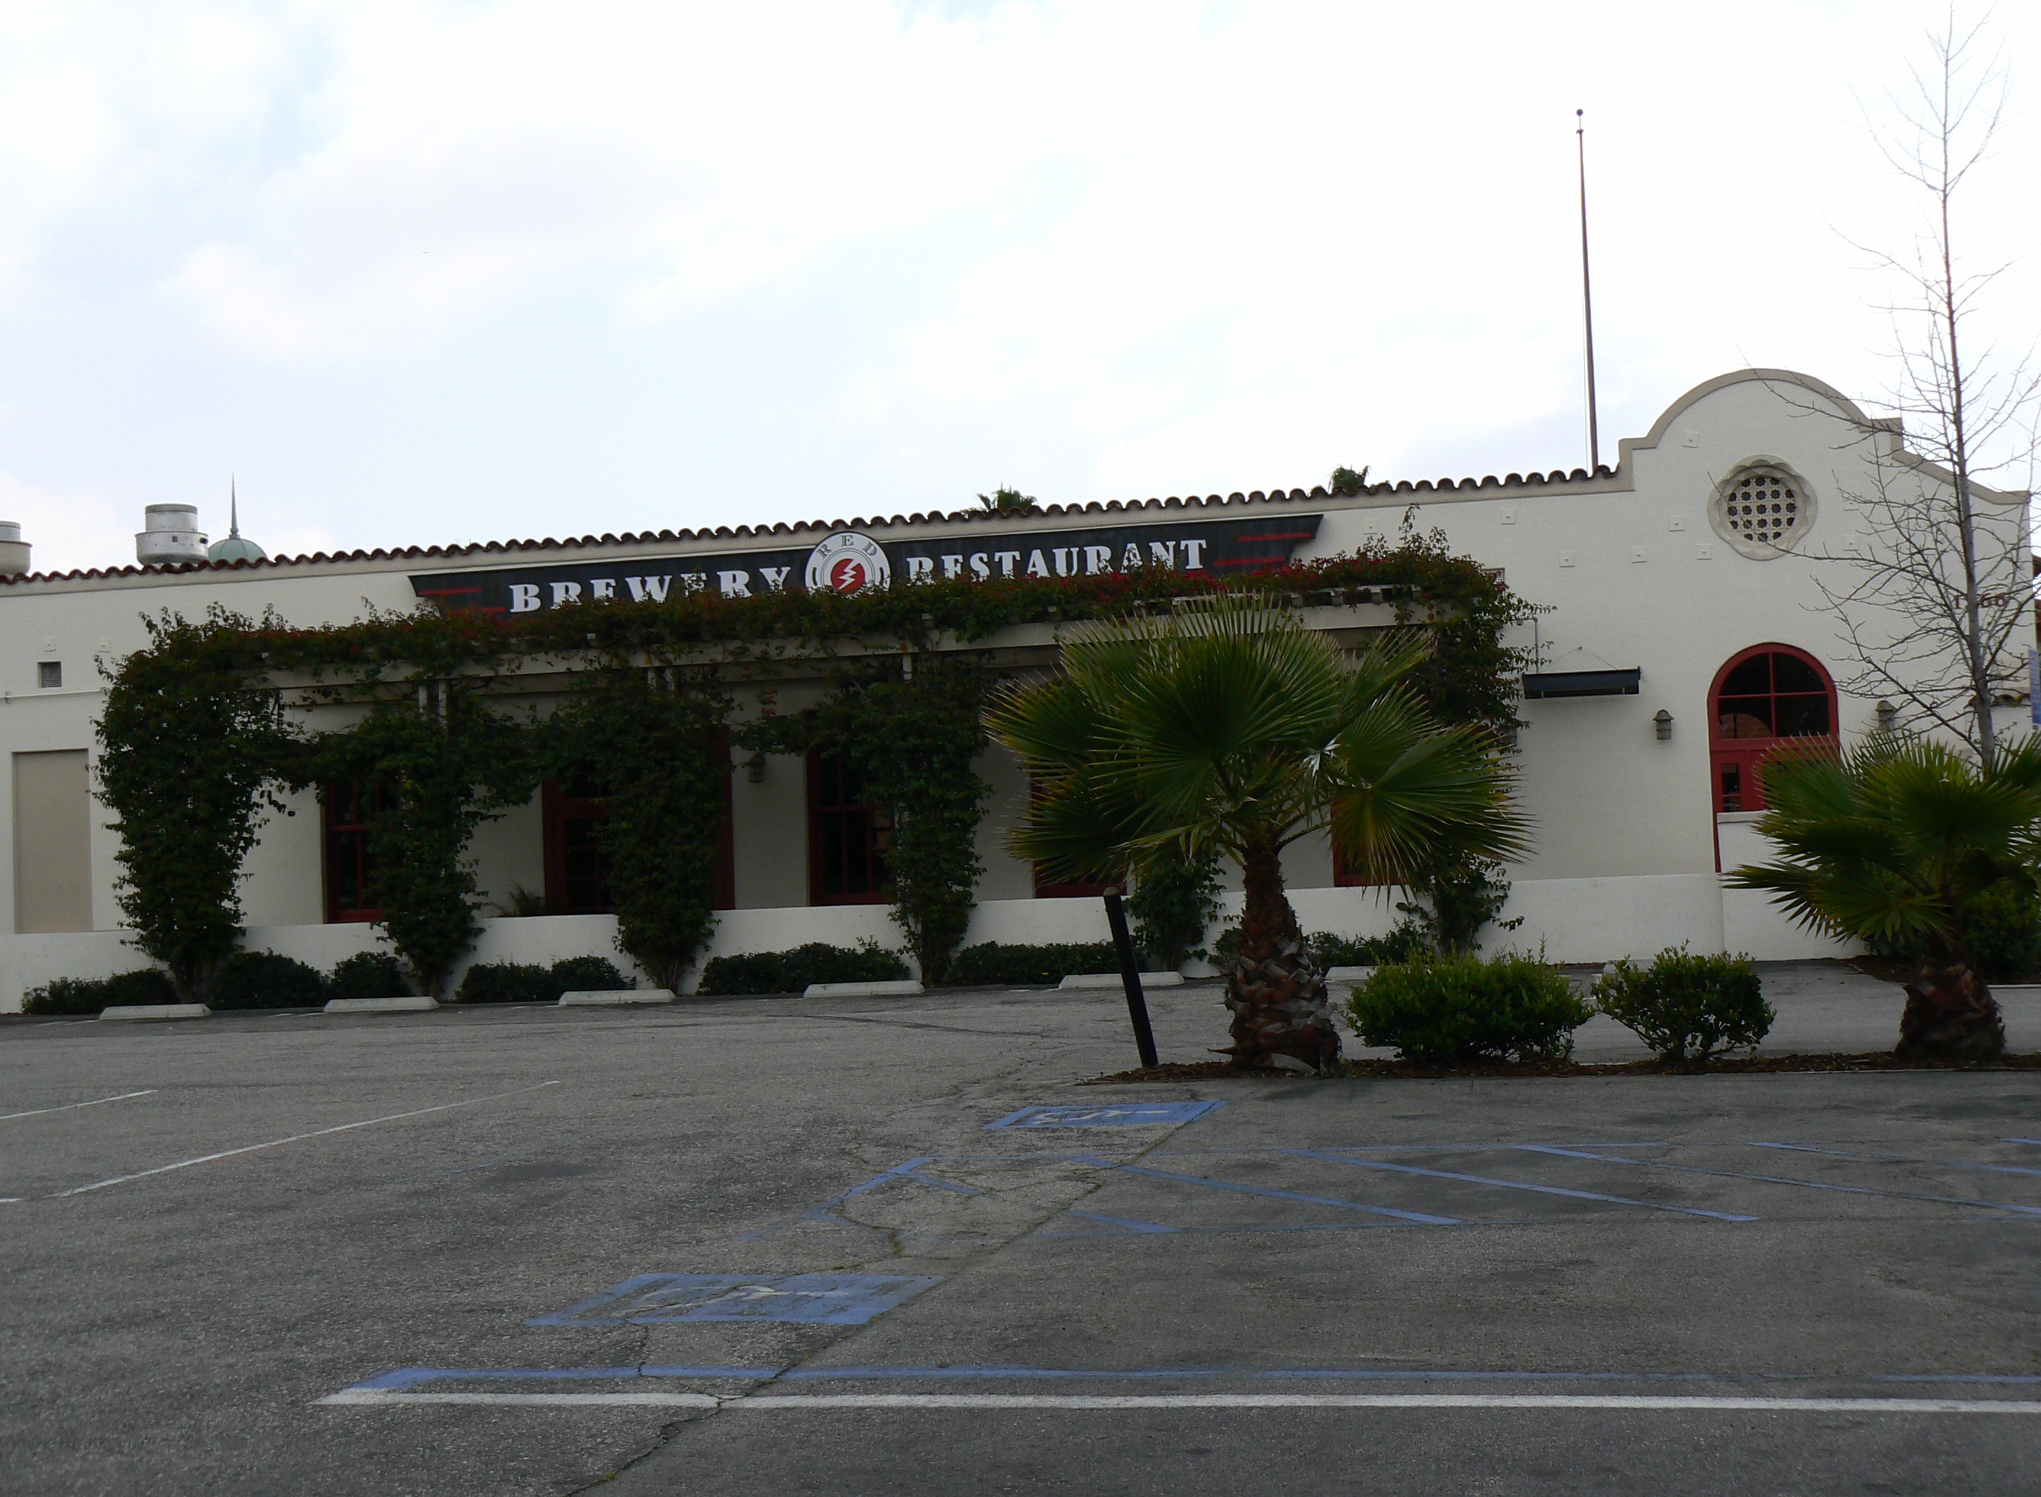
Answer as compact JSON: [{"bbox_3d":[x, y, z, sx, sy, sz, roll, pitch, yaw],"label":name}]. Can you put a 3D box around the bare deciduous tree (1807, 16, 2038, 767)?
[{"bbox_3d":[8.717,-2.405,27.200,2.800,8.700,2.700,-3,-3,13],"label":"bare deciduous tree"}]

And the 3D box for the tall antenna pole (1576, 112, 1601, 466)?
[{"bbox_3d":[7.901,-6.021,41.000,0.110,5.800,0.110,-3,-3,13],"label":"tall antenna pole"}]

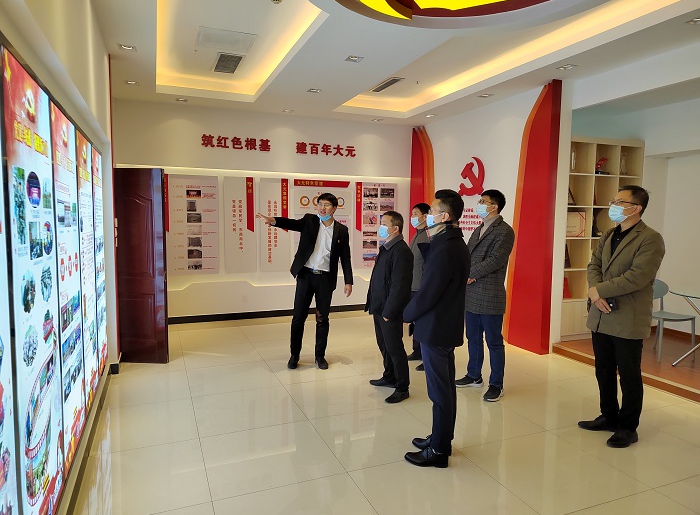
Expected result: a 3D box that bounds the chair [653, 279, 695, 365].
[{"bbox_3d":[3.341,0.670,5.019,0.450,0.790,0.490,0,5,-10],"label":"chair"}]

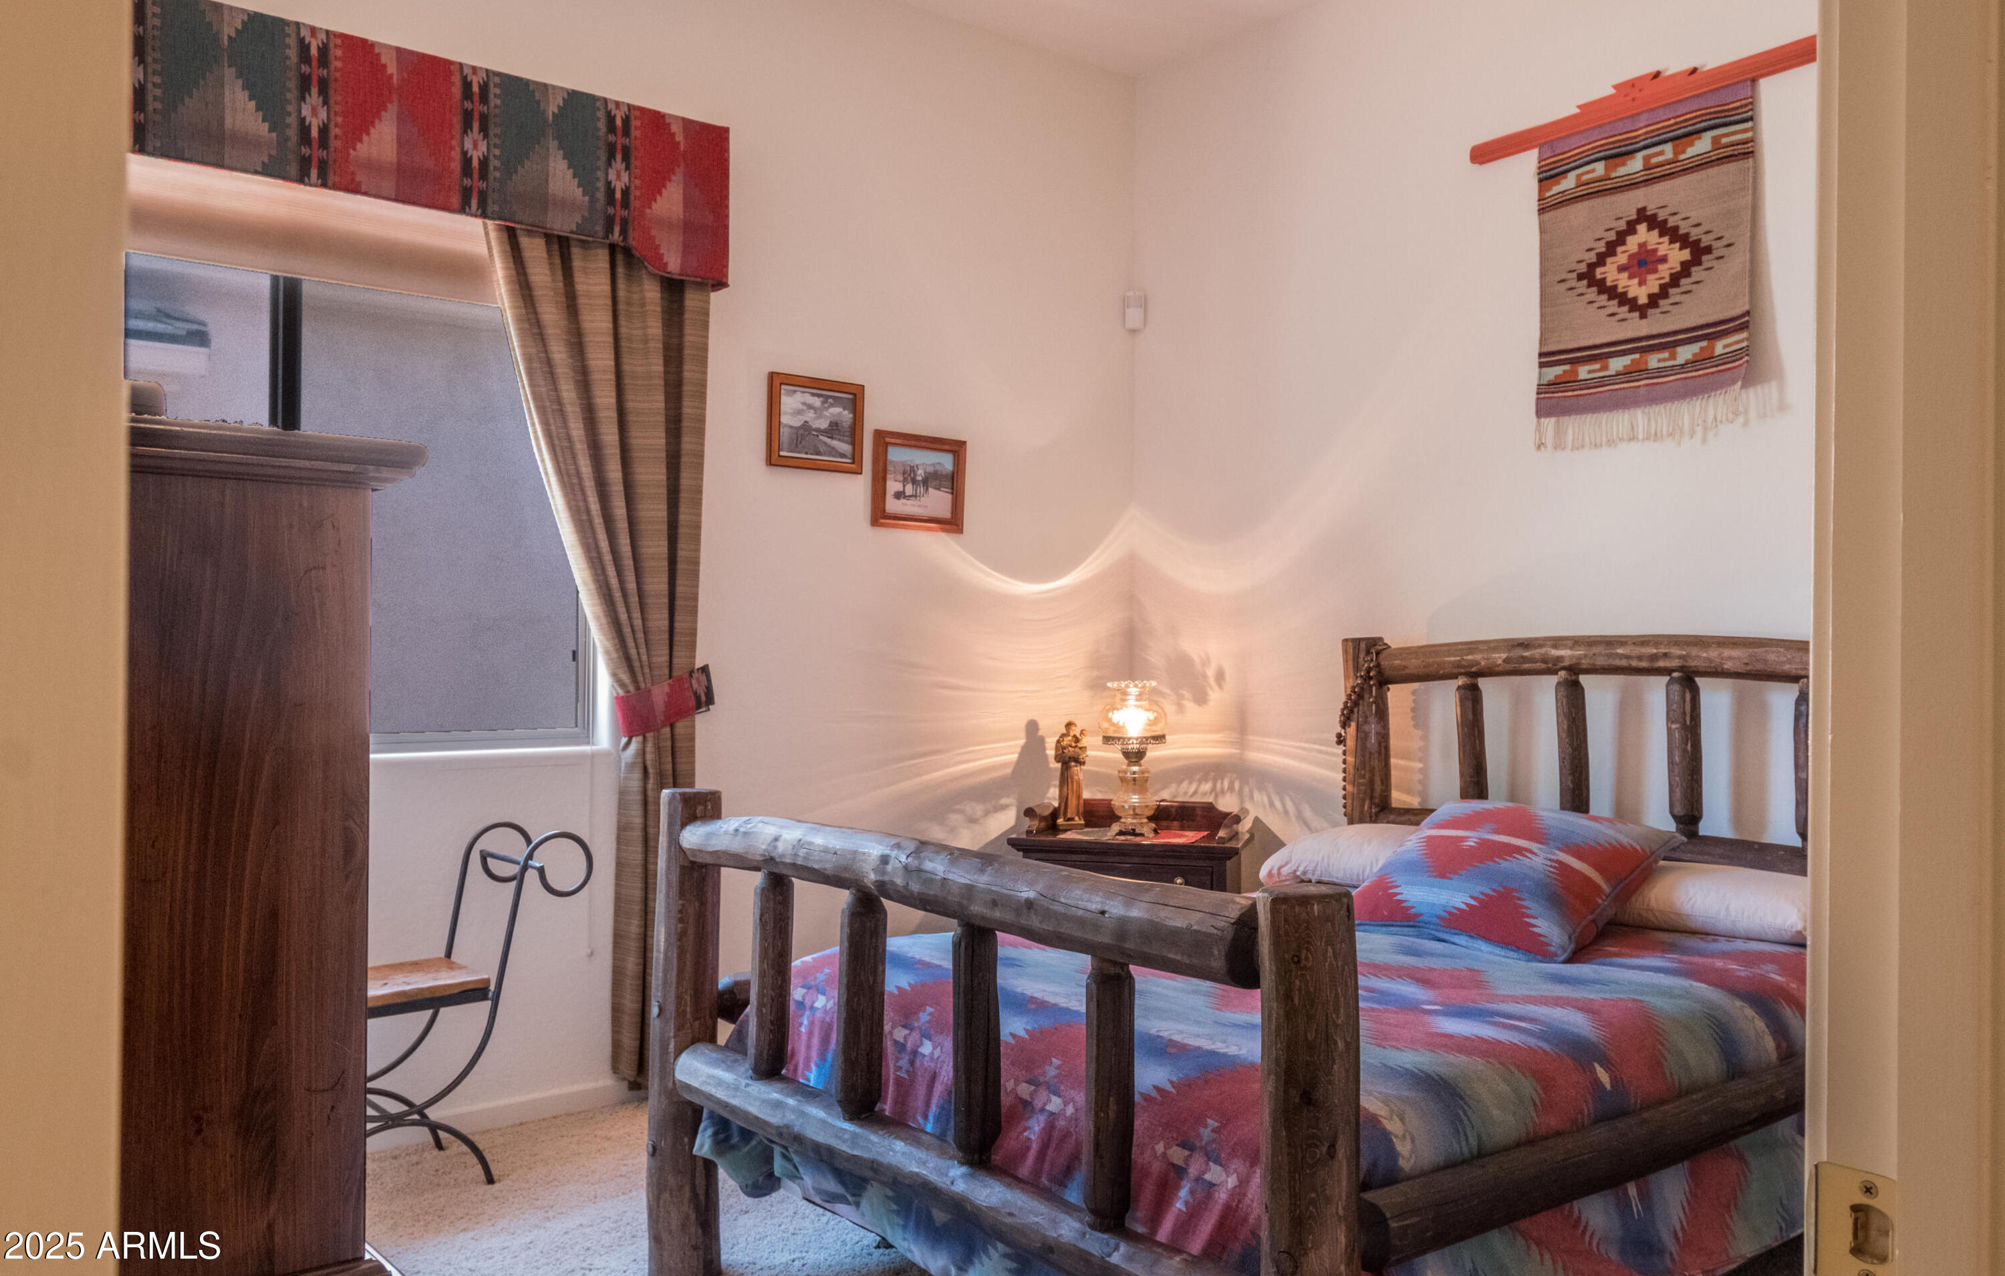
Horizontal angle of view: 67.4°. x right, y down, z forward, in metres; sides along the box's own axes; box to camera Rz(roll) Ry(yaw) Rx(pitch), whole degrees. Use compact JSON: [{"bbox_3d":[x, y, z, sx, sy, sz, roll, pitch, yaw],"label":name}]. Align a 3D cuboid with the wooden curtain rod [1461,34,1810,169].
[{"bbox_3d":[1.499,-1.279,3.544,0.040,0.078,0.902,1,-1,-38],"label":"wooden curtain rod"}]

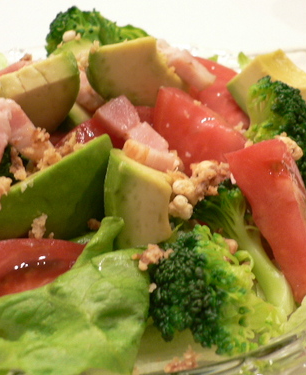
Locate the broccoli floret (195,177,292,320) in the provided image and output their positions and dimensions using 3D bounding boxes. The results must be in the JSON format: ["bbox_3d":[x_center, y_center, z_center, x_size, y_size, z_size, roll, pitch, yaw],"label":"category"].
[{"bbox_3d":[0.037,0.022,0.197,0.034,0.034,0.058,-26,67,-7],"label":"broccoli floret"}]

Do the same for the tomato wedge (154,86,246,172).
[{"bbox_3d":[0.021,-0.024,0.228,0.053,0.031,0.029,36,48,19],"label":"tomato wedge"}]

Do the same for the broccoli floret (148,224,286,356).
[{"bbox_3d":[0.023,0.036,0.181,0.040,0.042,0.040,-9,35,-36],"label":"broccoli floret"}]

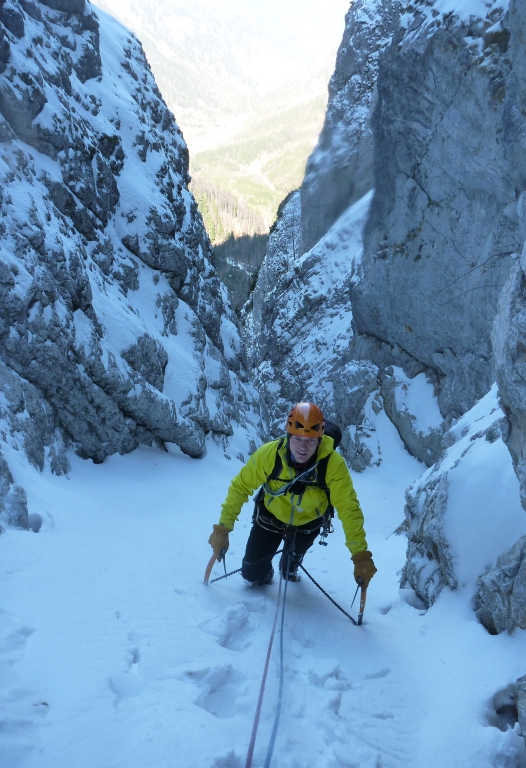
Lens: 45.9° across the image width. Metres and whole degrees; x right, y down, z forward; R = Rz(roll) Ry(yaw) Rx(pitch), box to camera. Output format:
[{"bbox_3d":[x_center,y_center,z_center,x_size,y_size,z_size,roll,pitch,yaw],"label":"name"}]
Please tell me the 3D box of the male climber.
[{"bbox_3d":[0.140,0.797,3.423,0.770,1.470,0.860,3,32,5],"label":"male climber"}]

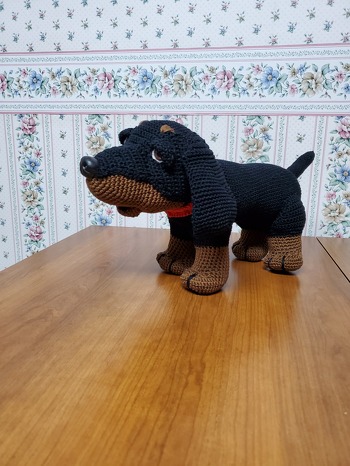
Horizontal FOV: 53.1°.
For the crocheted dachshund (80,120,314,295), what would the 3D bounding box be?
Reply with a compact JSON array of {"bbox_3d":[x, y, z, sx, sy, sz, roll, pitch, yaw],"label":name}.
[{"bbox_3d":[0.064,-0.046,0.518,0.407,0.219,0.146,-7,15,-31],"label":"crocheted dachshund"}]

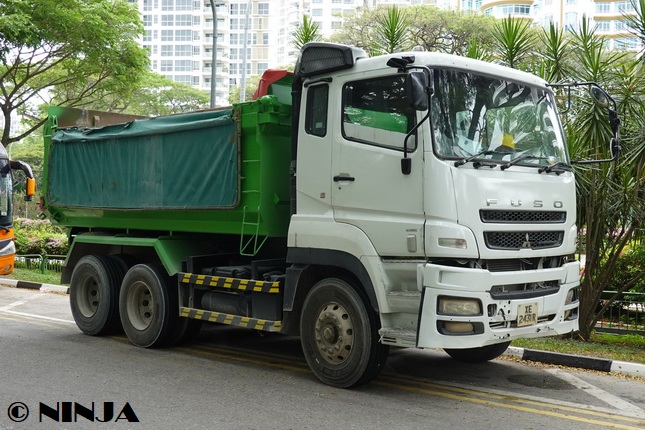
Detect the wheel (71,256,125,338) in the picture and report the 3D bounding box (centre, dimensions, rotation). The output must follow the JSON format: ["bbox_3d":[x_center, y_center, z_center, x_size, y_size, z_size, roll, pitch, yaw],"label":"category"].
[{"bbox_3d":[-3.146,1.119,9.494,1.090,1.090,0.270,-1,-2,43],"label":"wheel"}]

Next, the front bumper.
[{"bbox_3d":[1.803,0.783,6.394,0.450,0.700,2.480,-1,-2,43],"label":"front bumper"}]

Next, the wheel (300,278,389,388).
[{"bbox_3d":[0.191,1.108,6.448,0.270,1.037,1.037,2,-2,-41],"label":"wheel"}]

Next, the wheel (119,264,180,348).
[{"bbox_3d":[-2.197,1.136,8.595,1.035,1.035,0.270,-1,-2,43],"label":"wheel"}]

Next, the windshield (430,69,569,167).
[{"bbox_3d":[1.802,-0.861,6.443,0.300,0.800,2.320,-1,-2,43],"label":"windshield"}]

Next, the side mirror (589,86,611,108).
[{"bbox_3d":[2.904,-1.234,7.150,0.070,0.260,0.260,-36,4,-7],"label":"side mirror"}]

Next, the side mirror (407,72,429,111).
[{"bbox_3d":[0.769,-0.985,5.450,0.165,0.310,0.085,1,-1,-25],"label":"side mirror"}]

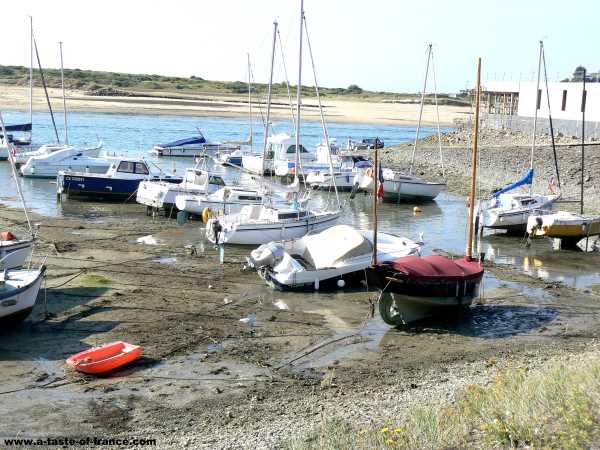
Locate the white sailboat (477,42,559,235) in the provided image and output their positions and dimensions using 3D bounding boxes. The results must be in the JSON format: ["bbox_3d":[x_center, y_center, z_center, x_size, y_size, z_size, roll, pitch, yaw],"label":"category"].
[{"bbox_3d":[10.728,-4.233,49.099,5.300,8.700,2.100,-4,10,-38],"label":"white sailboat"}]

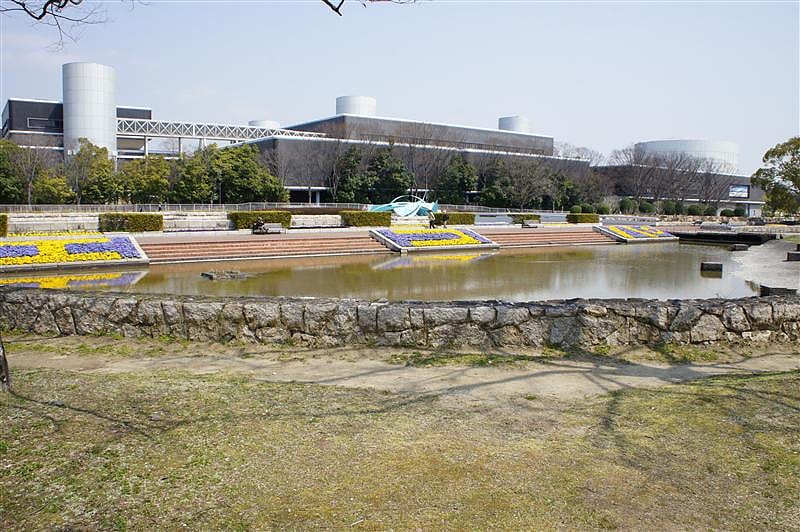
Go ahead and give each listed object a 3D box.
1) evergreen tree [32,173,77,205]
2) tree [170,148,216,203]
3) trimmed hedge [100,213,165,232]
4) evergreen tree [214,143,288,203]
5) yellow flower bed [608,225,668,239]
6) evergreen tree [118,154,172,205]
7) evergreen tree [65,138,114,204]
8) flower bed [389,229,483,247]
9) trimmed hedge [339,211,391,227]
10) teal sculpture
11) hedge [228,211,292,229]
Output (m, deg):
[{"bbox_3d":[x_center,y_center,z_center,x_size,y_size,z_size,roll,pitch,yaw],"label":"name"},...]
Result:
[{"bbox_3d":[-47.581,-10.122,82.561,5.696,4.958,5.240,-3,6,-30],"label":"evergreen tree"},{"bbox_3d":[-30.604,-12.672,88.849,6.408,8.892,5.896,-2,6,-19],"label":"tree"},{"bbox_3d":[-17.056,-2.725,37.889,3.550,1.104,1.600,-4,7,-35],"label":"trimmed hedge"},{"bbox_3d":[-22.927,-13.419,91.938,10.379,9.815,9.549,-1,6,-14],"label":"evergreen tree"},{"bbox_3d":[21.590,-3.174,55.026,7.200,0.900,3.300,-4,7,-35],"label":"yellow flower bed"},{"bbox_3d":[-36.720,-11.903,86.497,7.324,7.791,6.738,-2,6,-23],"label":"evergreen tree"},{"bbox_3d":[-43.507,-12.681,84.002,6.586,9.808,6.059,-2,6,-27],"label":"evergreen tree"},{"bbox_3d":[2.264,-1.953,41.241,7.200,0.900,3.300,-4,7,-35],"label":"flower bed"},{"bbox_3d":[-2.695,-3.722,48.123,3.600,1.284,1.600,-4,7,-35],"label":"trimmed hedge"},{"bbox_3d":[0.409,-7.006,70.000,7.200,2.569,4.000,-4,7,-35],"label":"teal sculpture"},{"bbox_3d":[-9.890,-3.251,42.992,3.900,1.252,1.600,-4,7,-35],"label":"hedge"}]

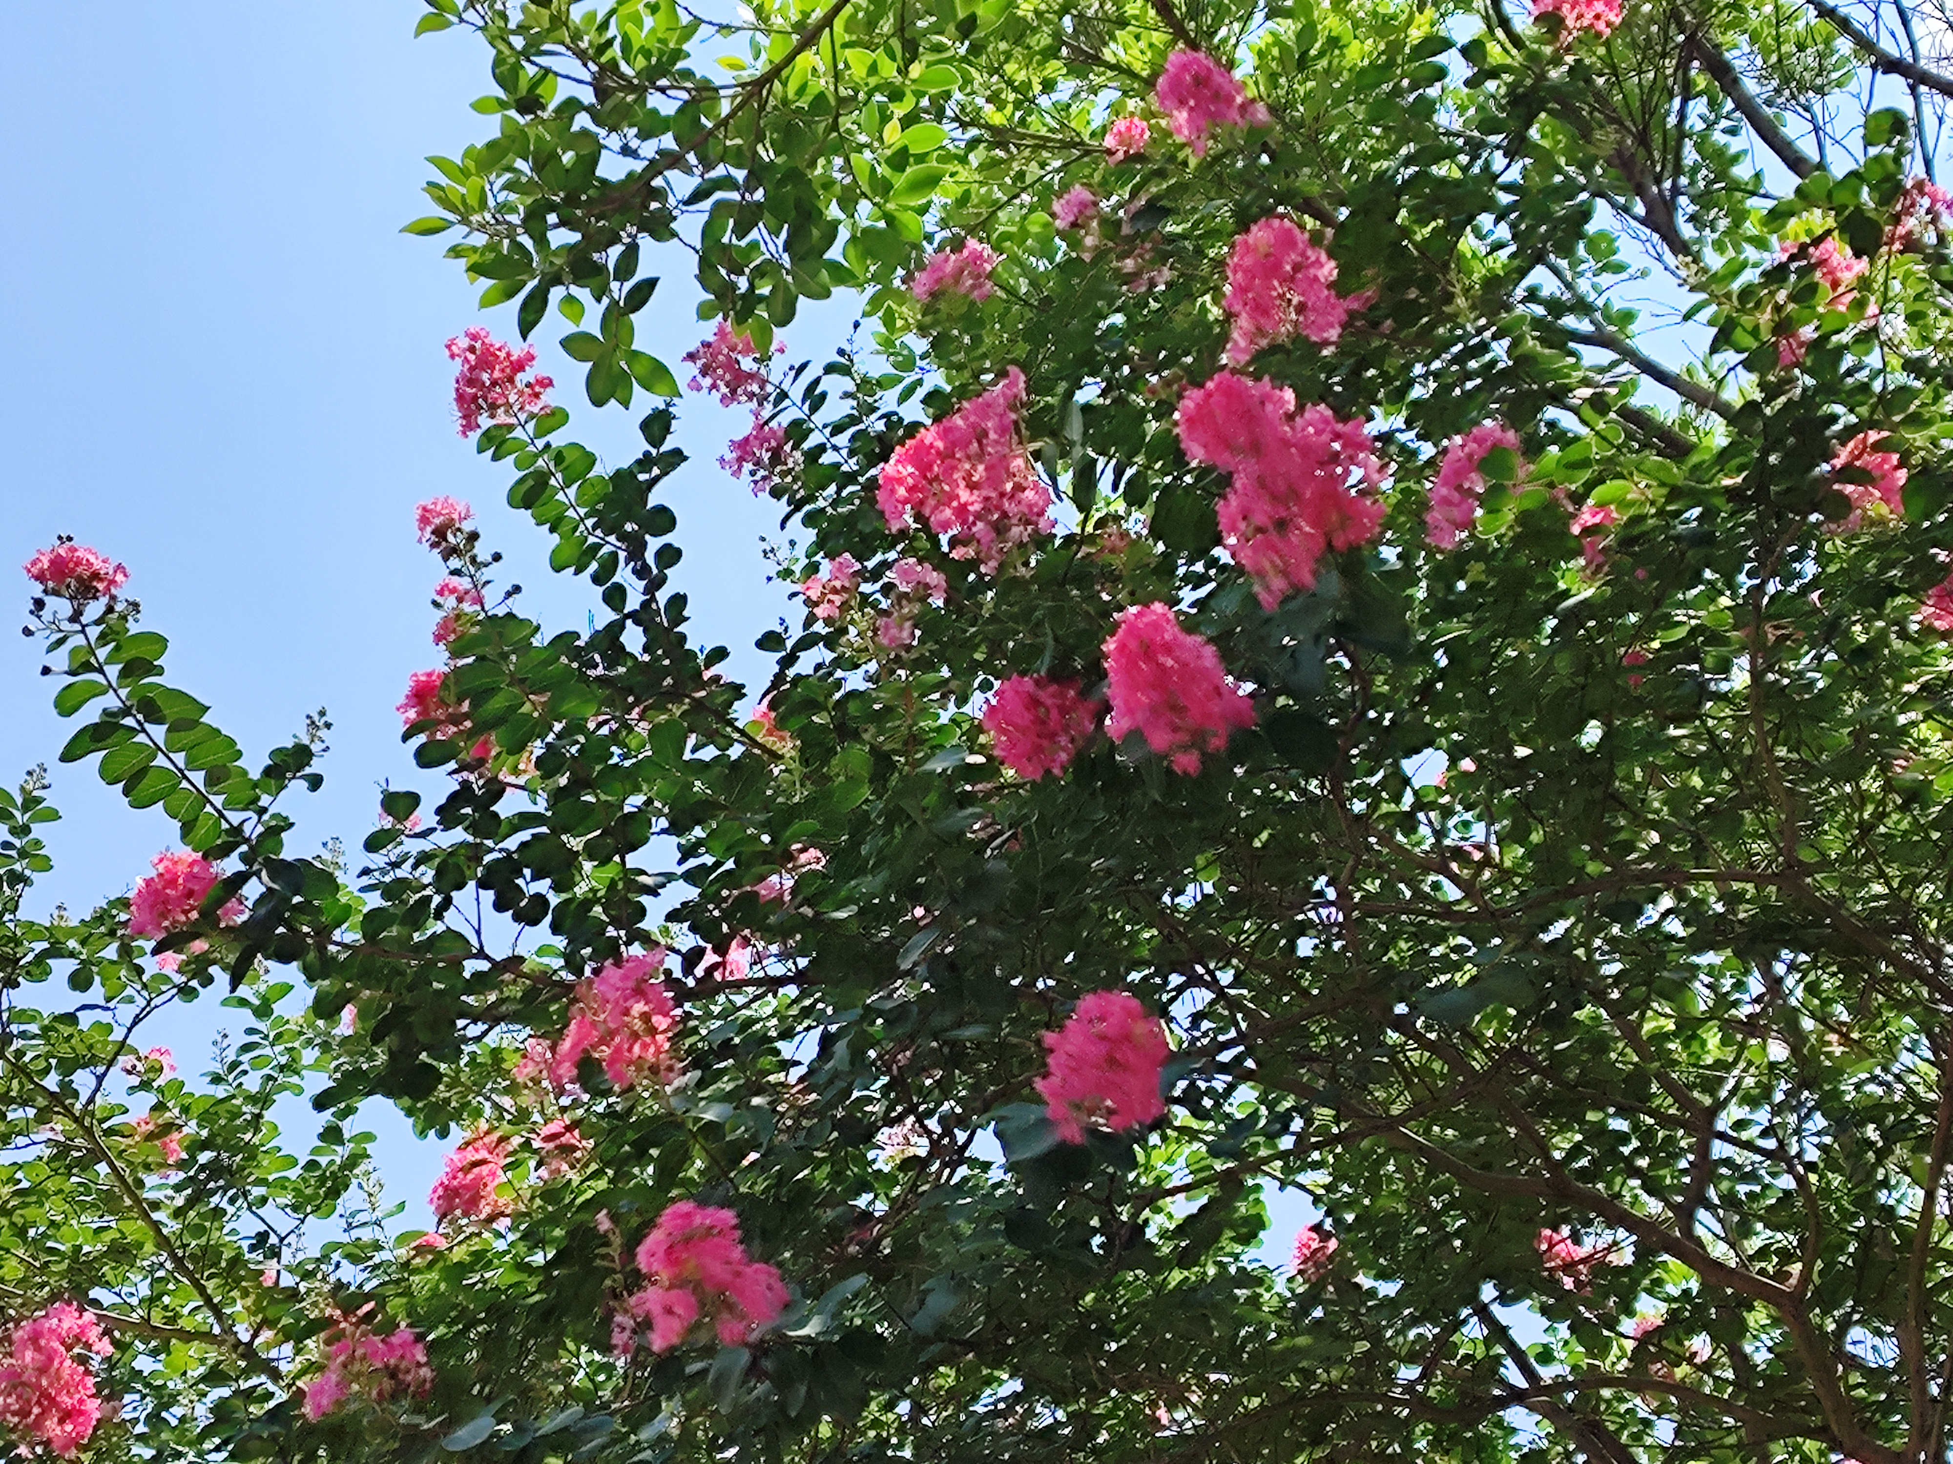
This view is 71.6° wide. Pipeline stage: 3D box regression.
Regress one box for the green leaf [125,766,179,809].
[{"bbox_3d":[-1.004,0.070,1.651,0.063,0.012,0.047,-24,-58,-9],"label":"green leaf"}]

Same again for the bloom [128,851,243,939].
[{"bbox_3d":[-1.110,0.230,1.900,0.163,0.120,0.119,19,-37,-27],"label":"bloom"}]

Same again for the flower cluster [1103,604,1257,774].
[{"bbox_3d":[0.241,-0.051,1.600,0.178,0.192,0.156,-5,-28,9],"label":"flower cluster"}]

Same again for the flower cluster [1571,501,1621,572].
[{"bbox_3d":[0.982,-0.309,2.150,0.077,0.113,0.080,-17,-36,26],"label":"flower cluster"}]

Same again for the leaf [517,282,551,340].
[{"bbox_3d":[-0.620,-0.590,1.901,0.036,0.012,0.086,17,-69,-23],"label":"leaf"}]

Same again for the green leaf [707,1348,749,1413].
[{"bbox_3d":[-0.278,0.744,1.551,0.035,0.070,0.012,18,-9,-6],"label":"green leaf"}]

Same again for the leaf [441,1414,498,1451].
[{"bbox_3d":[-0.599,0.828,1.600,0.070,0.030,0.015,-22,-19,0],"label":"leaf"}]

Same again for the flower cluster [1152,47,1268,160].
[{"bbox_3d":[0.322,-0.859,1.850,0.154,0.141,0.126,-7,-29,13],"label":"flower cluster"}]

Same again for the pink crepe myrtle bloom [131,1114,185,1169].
[{"bbox_3d":[-1.751,0.877,2.900,0.114,0.120,0.100,18,-36,-26],"label":"pink crepe myrtle bloom"}]

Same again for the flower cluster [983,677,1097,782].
[{"bbox_3d":[0.090,-0.005,1.900,0.169,0.145,0.127,0,-32,0],"label":"flower cluster"}]

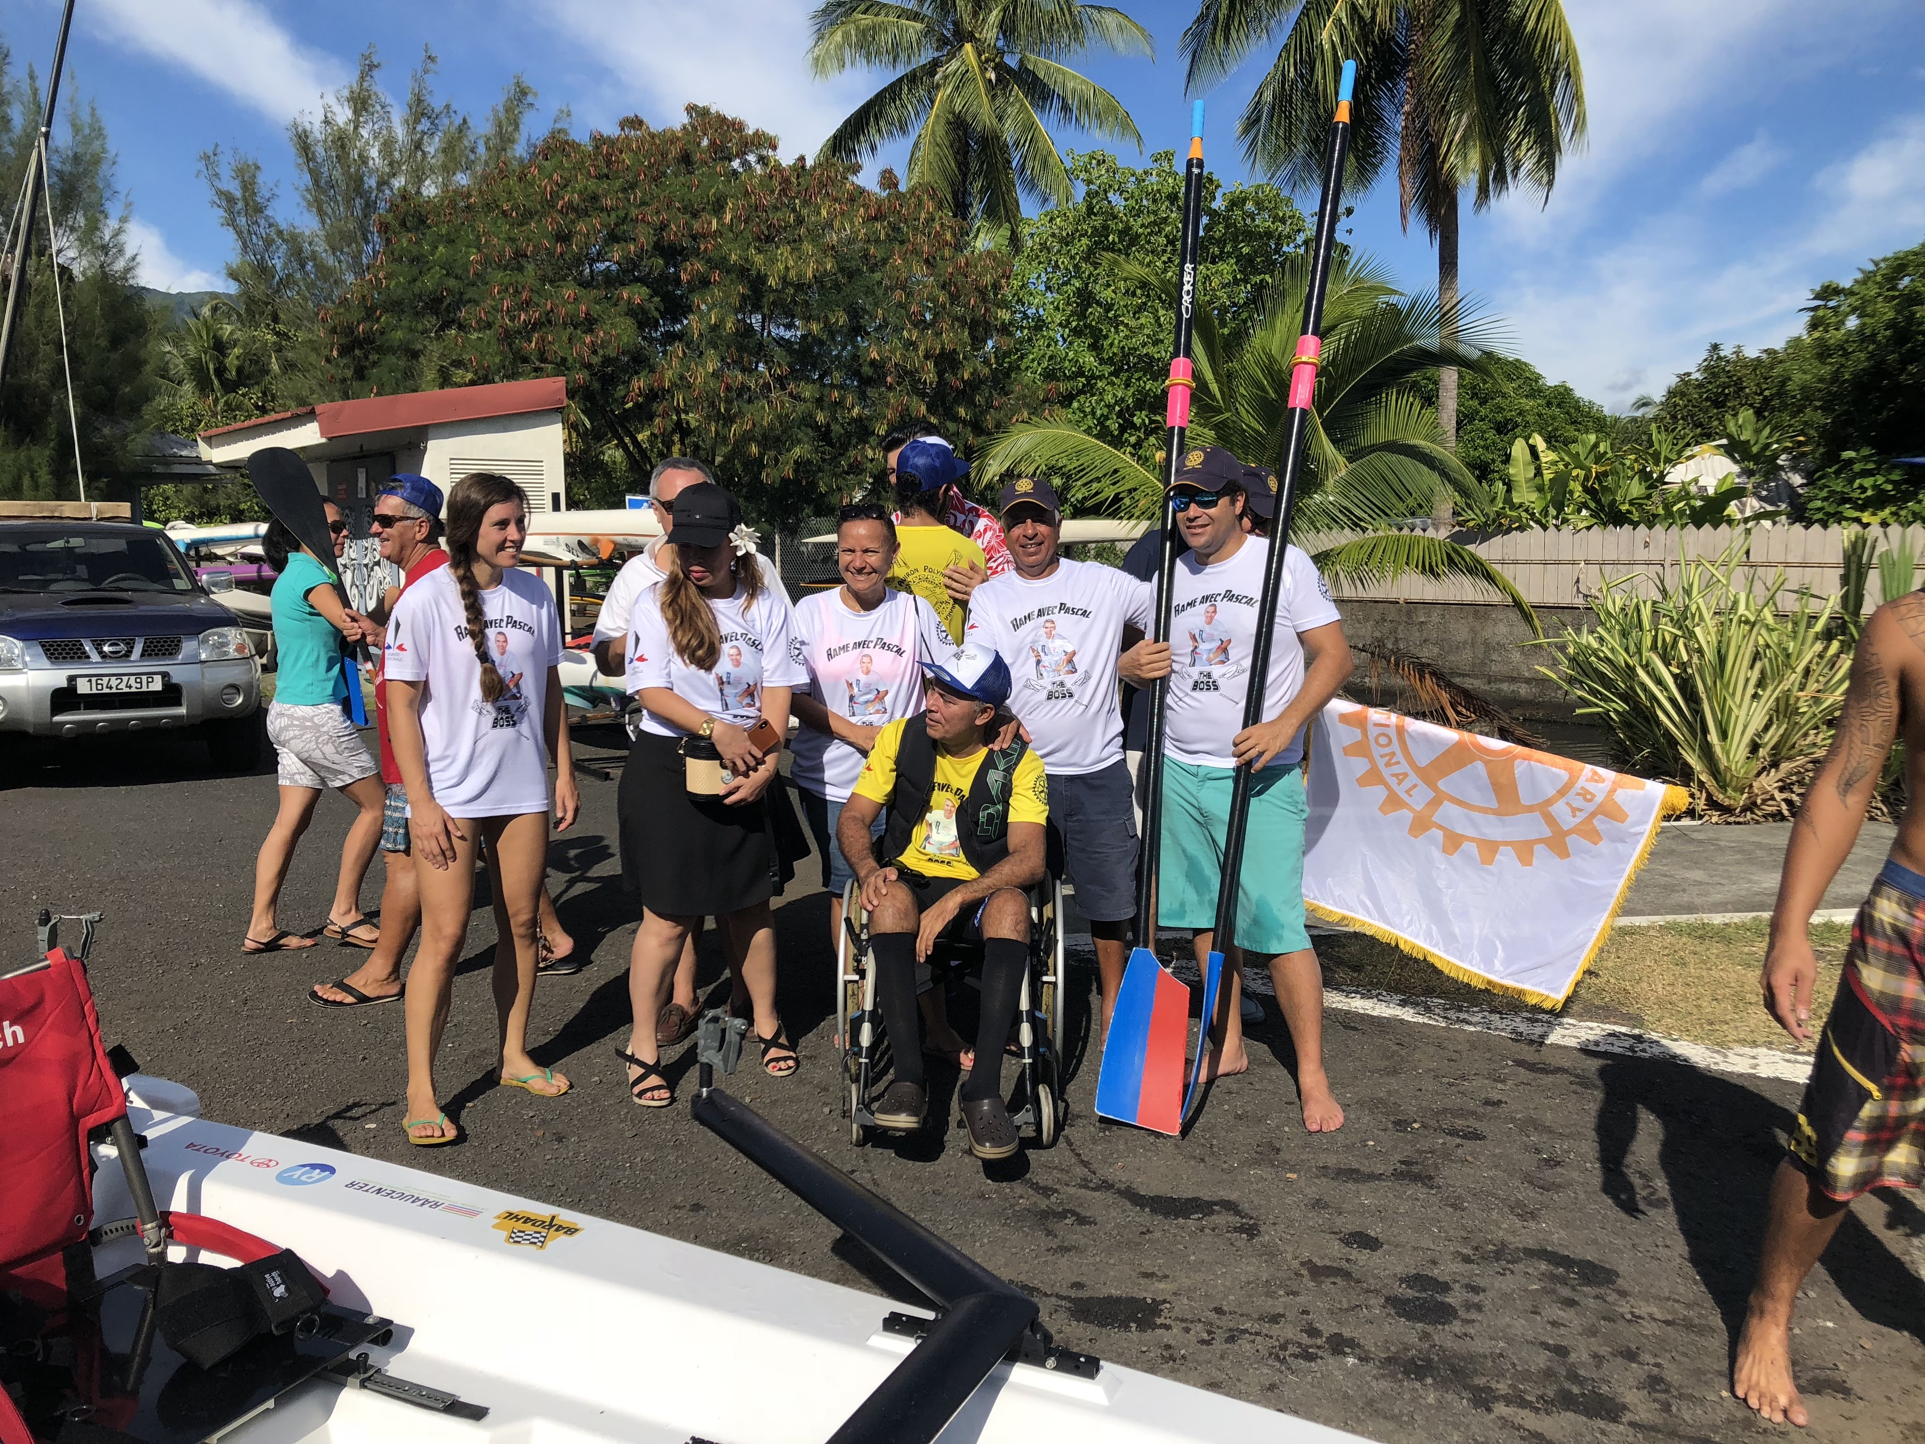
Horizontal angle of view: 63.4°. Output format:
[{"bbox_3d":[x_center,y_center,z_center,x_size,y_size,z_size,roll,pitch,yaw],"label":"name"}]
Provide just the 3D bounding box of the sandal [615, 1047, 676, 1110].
[{"bbox_3d":[-0.890,0.986,4.409,0.105,0.110,0.245,-4,7,-22],"label":"sandal"}]

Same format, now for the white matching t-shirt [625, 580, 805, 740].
[{"bbox_3d":[-0.682,-0.177,4.320,0.470,0.460,0.280,-5,8,-30],"label":"white matching t-shirt"}]

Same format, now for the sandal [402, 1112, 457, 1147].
[{"bbox_3d":[-1.406,1.036,4.081,0.090,0.060,0.240,-5,8,-26],"label":"sandal"}]

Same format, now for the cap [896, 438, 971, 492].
[{"bbox_3d":[-0.096,-0.818,4.950,0.175,0.150,0.255,6,10,44],"label":"cap"}]

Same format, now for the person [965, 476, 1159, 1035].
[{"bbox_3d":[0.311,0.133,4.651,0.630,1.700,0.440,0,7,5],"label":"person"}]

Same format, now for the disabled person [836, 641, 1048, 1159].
[{"bbox_3d":[-0.038,0.409,4.055,0.560,1.210,0.780,-1,7,4],"label":"disabled person"}]

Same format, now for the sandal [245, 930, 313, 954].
[{"bbox_3d":[-2.586,0.818,5.896,0.250,0.070,0.090,-3,8,-16],"label":"sandal"}]

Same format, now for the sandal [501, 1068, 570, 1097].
[{"bbox_3d":[-1.197,0.993,4.384,0.240,0.060,0.088,3,8,29],"label":"sandal"}]

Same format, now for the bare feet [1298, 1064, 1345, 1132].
[{"bbox_3d":[0.933,0.979,4.074,0.100,0.090,0.255,0,7,5],"label":"bare feet"}]

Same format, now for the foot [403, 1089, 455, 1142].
[{"bbox_3d":[-1.430,1.034,4.163,0.105,0.090,0.250,-4,8,-27],"label":"foot"}]

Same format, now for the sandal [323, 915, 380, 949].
[{"bbox_3d":[-2.286,0.800,5.889,0.250,0.075,0.090,7,9,11],"label":"sandal"}]

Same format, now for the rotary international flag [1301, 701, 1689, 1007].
[{"bbox_3d":[1.470,0.383,4.750,1.160,0.730,0.120,16,11,12],"label":"rotary international flag"}]

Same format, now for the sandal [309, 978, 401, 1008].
[{"bbox_3d":[-2.087,0.917,5.350,0.295,0.065,0.110,-3,7,-14],"label":"sandal"}]

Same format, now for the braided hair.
[{"bbox_3d":[-1.233,-0.347,4.020,0.225,0.590,0.200,5,10,41],"label":"braided hair"}]

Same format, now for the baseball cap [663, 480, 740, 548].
[{"bbox_3d":[-0.679,-0.534,4.050,0.185,0.155,0.255,0,29,7],"label":"baseball cap"}]

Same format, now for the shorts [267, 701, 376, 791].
[{"bbox_3d":[-2.374,0.086,5.770,0.375,0.340,0.330,-1,7,-1],"label":"shorts"}]

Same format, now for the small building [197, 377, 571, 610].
[{"bbox_3d":[-6.396,-2.057,16.966,2.491,3.100,4.500,-7,9,-39],"label":"small building"}]

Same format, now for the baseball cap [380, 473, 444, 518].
[{"bbox_3d":[-1.801,-0.731,5.130,0.235,0.140,0.180,21,4,-9],"label":"baseball cap"}]

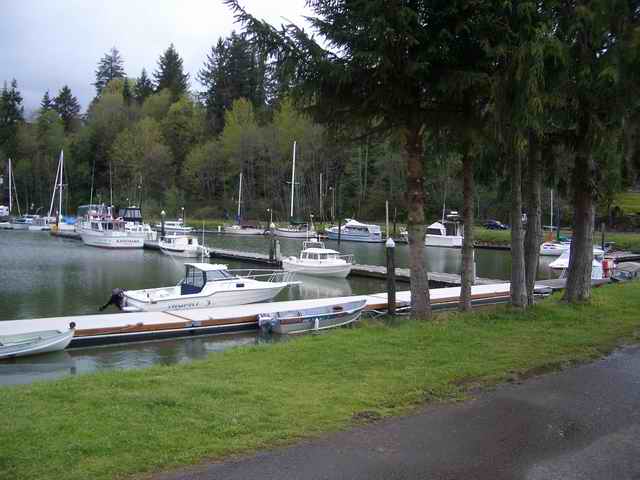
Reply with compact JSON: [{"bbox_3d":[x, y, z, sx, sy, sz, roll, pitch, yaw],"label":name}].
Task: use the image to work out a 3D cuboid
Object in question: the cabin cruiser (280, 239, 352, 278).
[{"bbox_3d":[-0.050,1.166,41.783,2.300,2.450,6.200,-2,3,-38],"label":"cabin cruiser"}]

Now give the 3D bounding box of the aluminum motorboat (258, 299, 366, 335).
[{"bbox_3d":[-0.232,2.686,23.070,4.100,0.950,1.450,-2,3,-29],"label":"aluminum motorboat"}]

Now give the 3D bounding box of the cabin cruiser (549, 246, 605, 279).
[{"bbox_3d":[15.289,1.365,38.422,2.100,2.000,5.200,3,4,44],"label":"cabin cruiser"}]

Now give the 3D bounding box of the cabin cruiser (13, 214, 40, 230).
[{"bbox_3d":[-64.300,-3.512,141.975,8.000,3.800,3.000,2,3,37],"label":"cabin cruiser"}]

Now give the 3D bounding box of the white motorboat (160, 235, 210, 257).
[{"bbox_3d":[-12.500,0.517,60.071,2.350,2.250,6.000,-2,3,-41],"label":"white motorboat"}]

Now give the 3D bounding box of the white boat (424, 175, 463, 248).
[{"bbox_3d":[14.000,-3.139,75.435,2.900,8.500,8.600,-2,3,-41],"label":"white boat"}]

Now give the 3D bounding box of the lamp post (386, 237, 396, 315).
[{"bbox_3d":[2.796,1.389,25.306,0.340,3.050,0.340,0,3,0],"label":"lamp post"}]

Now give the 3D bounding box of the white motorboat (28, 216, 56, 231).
[{"bbox_3d":[-48.461,-2.796,113.007,6.800,2.500,2.600,2,4,40],"label":"white motorboat"}]

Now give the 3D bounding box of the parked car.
[{"bbox_3d":[23.867,-2.068,87.009,1.760,1.480,4.350,-2,3,-29],"label":"parked car"}]

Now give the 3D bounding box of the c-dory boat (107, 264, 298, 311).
[{"bbox_3d":[-4.285,1.932,26.149,8.000,2.200,2.500,-1,3,-31],"label":"c-dory boat"}]

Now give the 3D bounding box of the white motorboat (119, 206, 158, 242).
[{"bbox_3d":[-22.893,-1.887,79.008,3.100,4.200,9.000,-2,4,-36],"label":"white motorboat"}]

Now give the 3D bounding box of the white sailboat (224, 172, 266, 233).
[{"bbox_3d":[-14.300,-6.831,122.823,9.200,12.000,2.900,2,3,41],"label":"white sailboat"}]

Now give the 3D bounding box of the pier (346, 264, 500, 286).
[{"bbox_3d":[5.735,2.188,36.562,2.100,0.550,11.000,-2,4,-38],"label":"pier"}]

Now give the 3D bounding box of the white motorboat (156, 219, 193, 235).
[{"bbox_3d":[-30.000,-2.844,132.995,8.400,3.000,2.900,1,3,32],"label":"white motorboat"}]

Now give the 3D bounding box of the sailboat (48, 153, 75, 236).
[{"bbox_3d":[-40.649,-7.371,101.755,2.800,13.000,8.500,-3,4,-44],"label":"sailboat"}]

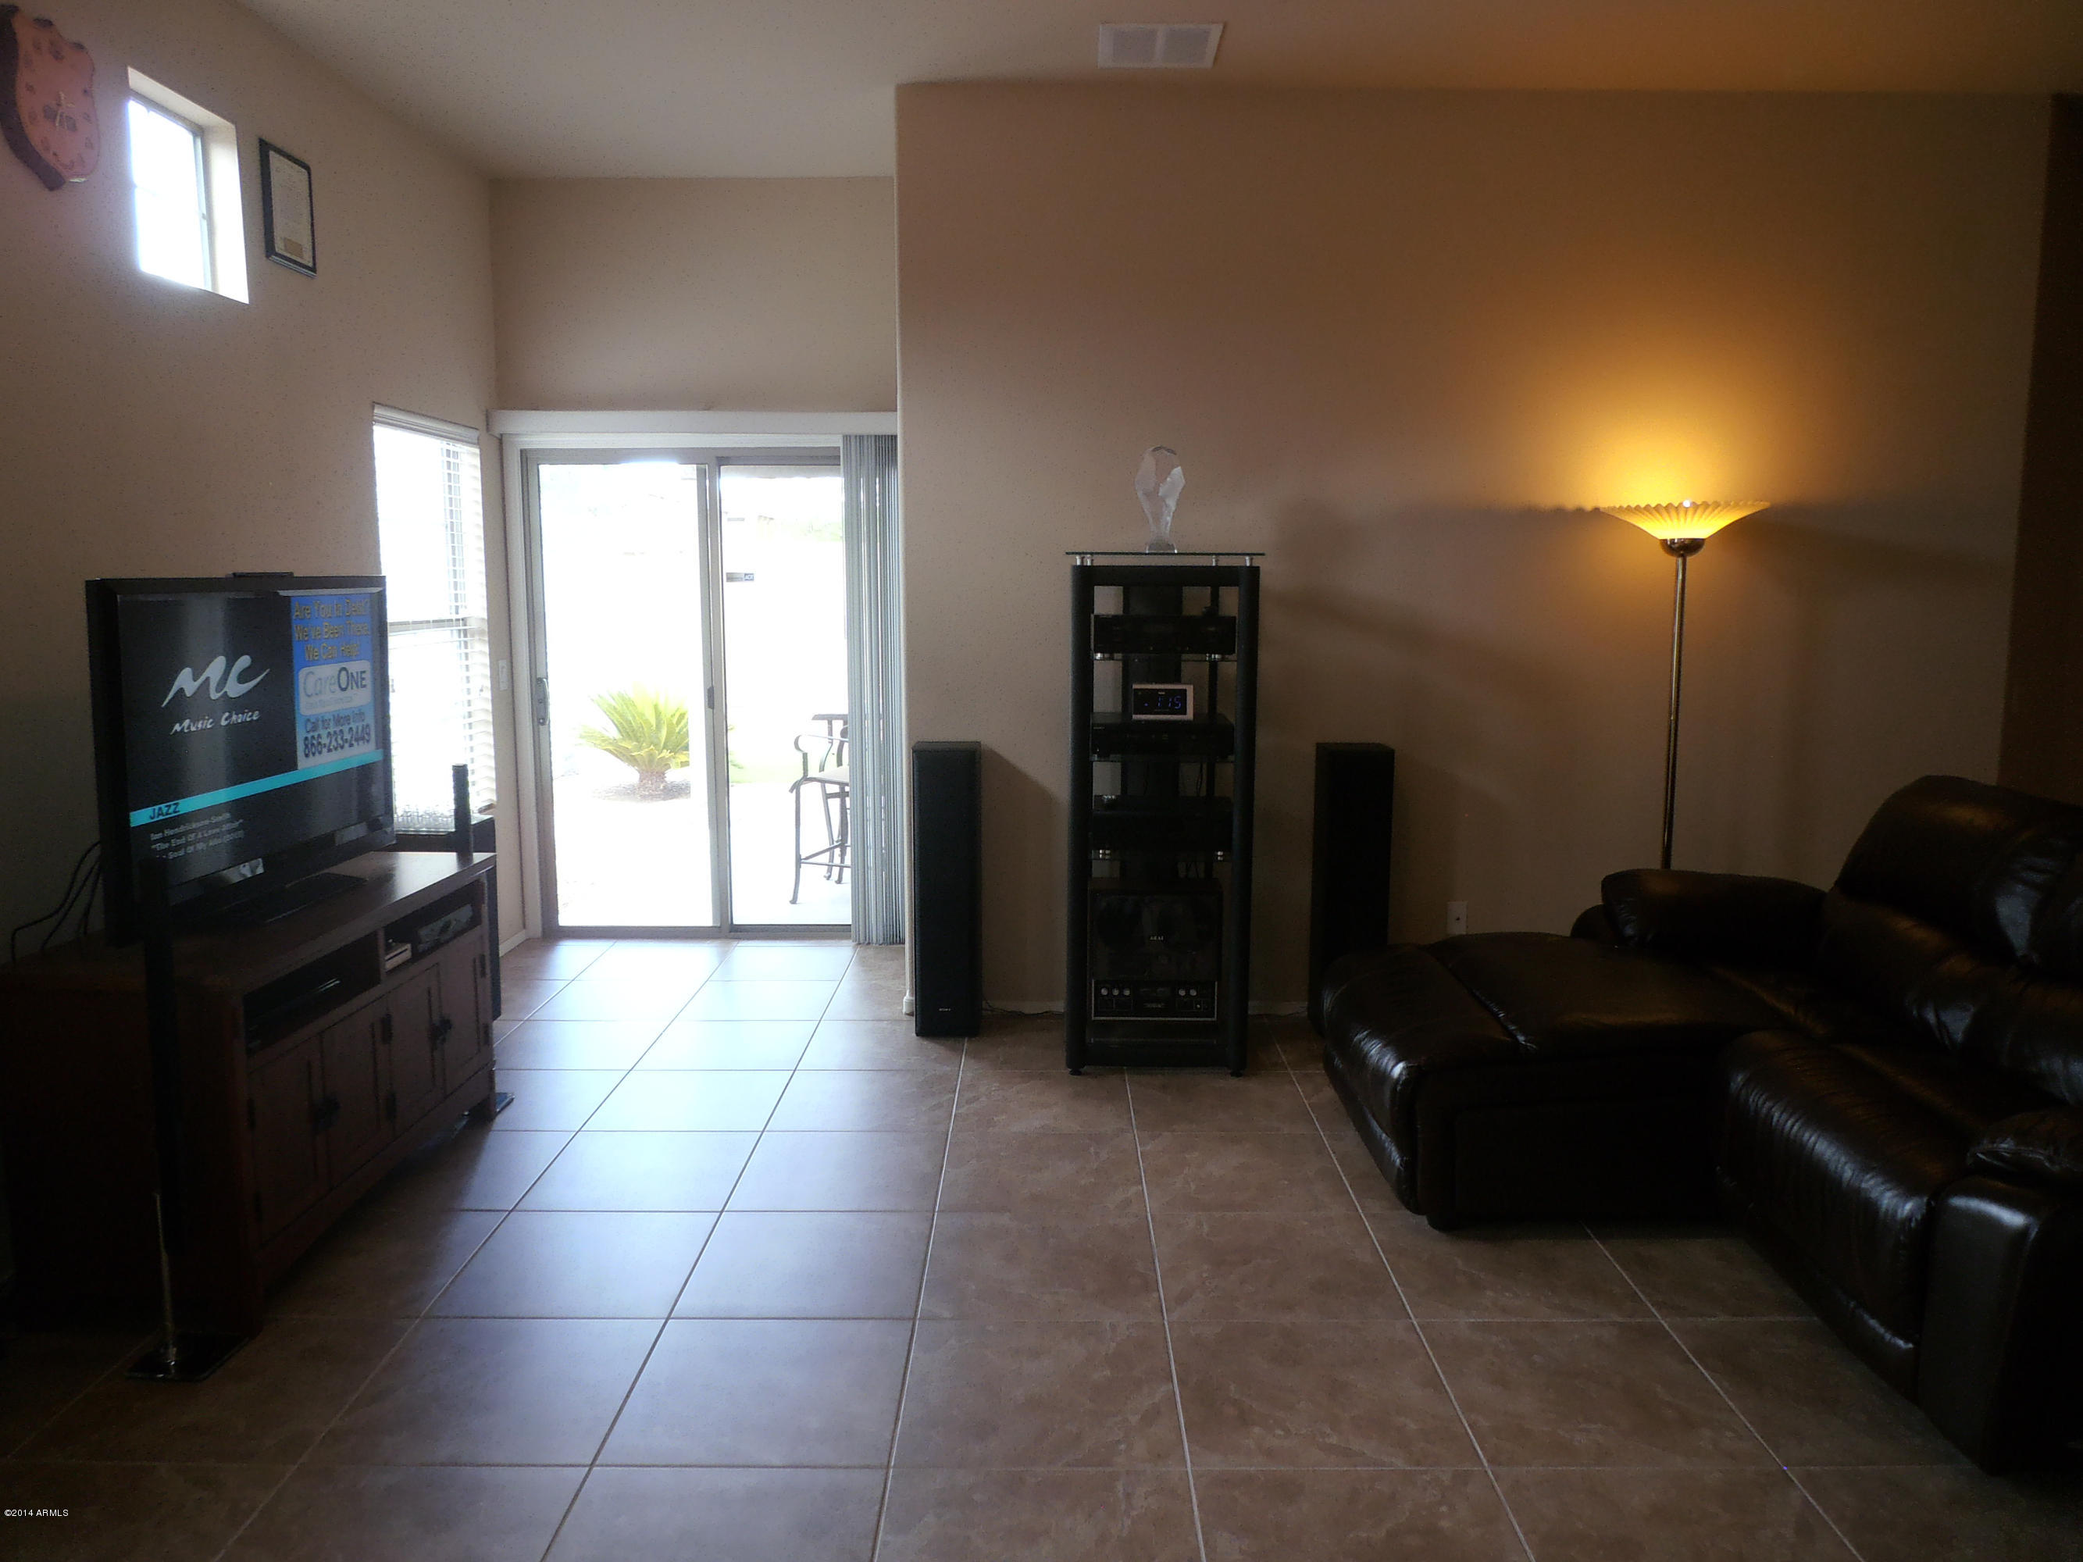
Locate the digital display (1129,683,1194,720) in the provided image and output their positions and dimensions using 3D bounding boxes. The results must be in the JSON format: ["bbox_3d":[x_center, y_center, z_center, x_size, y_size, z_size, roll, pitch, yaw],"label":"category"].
[{"bbox_3d":[0.375,-0.246,4.476,0.187,0.108,0.080,0,8,0],"label":"digital display"}]

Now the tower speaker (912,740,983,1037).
[{"bbox_3d":[-0.307,0.362,4.856,0.208,0.959,0.231,0,8,0],"label":"tower speaker"}]

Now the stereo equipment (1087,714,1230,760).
[{"bbox_3d":[0.369,-0.143,4.549,0.430,0.104,0.335,0,8,0],"label":"stereo equipment"}]

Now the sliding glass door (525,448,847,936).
[{"bbox_3d":[-1.357,-0.349,6.035,1.500,2.029,0.110,0,8,0],"label":"sliding glass door"}]

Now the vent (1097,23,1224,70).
[{"bbox_3d":[0.345,-2.164,4.263,0.353,0.020,0.362,0,8,0],"label":"vent"}]

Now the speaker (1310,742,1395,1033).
[{"bbox_3d":[1.044,0.364,4.853,0.206,0.959,0.231,0,8,0],"label":"speaker"}]

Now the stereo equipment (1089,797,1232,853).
[{"bbox_3d":[0.362,0.136,4.548,0.438,0.120,0.360,0,8,0],"label":"stereo equipment"}]

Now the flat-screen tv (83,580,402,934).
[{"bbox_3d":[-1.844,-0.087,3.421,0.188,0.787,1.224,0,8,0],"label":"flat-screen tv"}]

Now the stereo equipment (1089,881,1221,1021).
[{"bbox_3d":[0.351,0.534,4.544,0.411,0.427,0.205,0,8,0],"label":"stereo equipment"}]

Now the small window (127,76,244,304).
[{"bbox_3d":[-2.243,-1.508,3.715,0.117,0.467,0.467,0,8,0],"label":"small window"}]

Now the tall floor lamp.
[{"bbox_3d":[1.978,0.009,4.548,0.480,1.735,0.480,0,8,0],"label":"tall floor lamp"}]

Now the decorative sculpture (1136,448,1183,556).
[{"bbox_3d":[0.358,-0.850,4.386,0.149,0.320,0.110,0,8,0],"label":"decorative sculpture"}]

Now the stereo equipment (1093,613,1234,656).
[{"bbox_3d":[0.369,-0.452,4.489,0.427,0.119,0.330,0,8,0],"label":"stereo equipment"}]

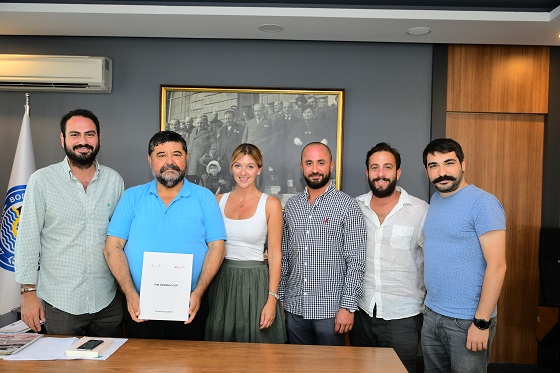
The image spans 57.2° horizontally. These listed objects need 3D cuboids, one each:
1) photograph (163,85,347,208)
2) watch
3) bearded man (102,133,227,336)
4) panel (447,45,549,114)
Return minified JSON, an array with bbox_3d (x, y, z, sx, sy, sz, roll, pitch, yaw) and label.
[{"bbox_3d":[-0.241,-0.306,4.280,1.540,1.045,0.045,2,1,2],"label":"photograph"},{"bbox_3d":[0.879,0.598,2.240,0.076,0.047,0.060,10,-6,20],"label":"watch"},{"bbox_3d":[-0.565,0.579,2.453,0.580,1.689,0.420,2,1,-3],"label":"bearded man"},{"bbox_3d":[1.801,-0.886,4.250,0.835,0.570,0.040,2,1,2],"label":"panel"}]

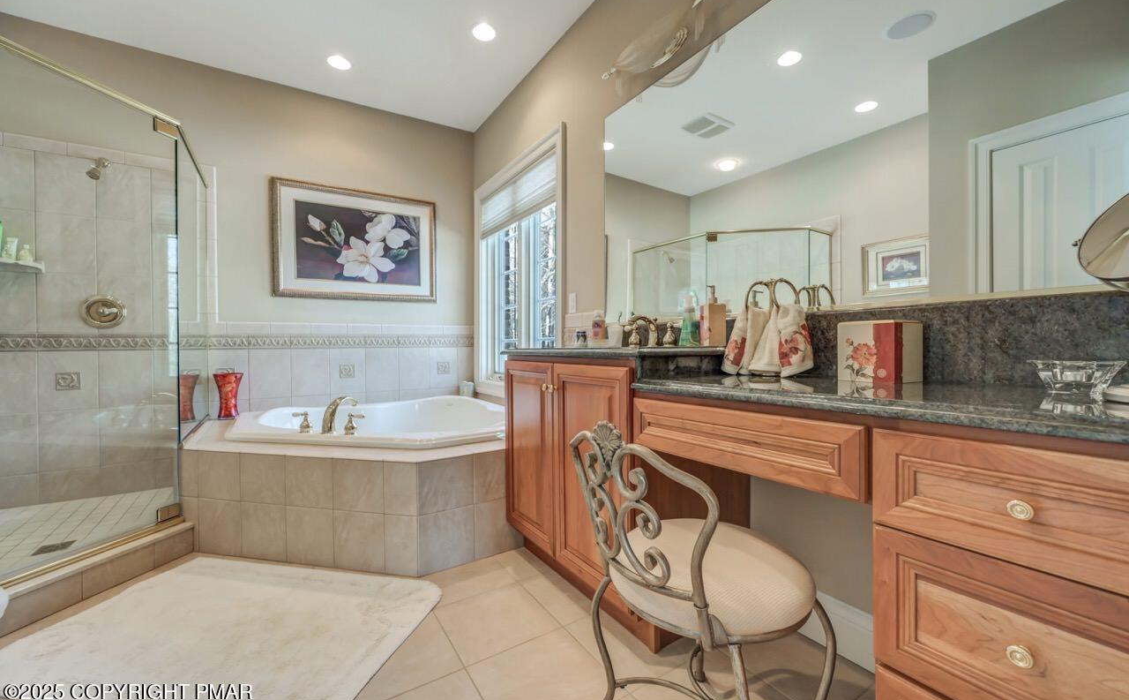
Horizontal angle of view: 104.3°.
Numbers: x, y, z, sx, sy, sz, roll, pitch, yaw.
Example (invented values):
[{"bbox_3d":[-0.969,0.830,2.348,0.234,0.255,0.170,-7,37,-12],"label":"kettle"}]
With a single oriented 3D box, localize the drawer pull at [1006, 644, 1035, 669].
[{"bbox_3d":[0.624,0.418,0.600,0.027,0.028,0.028,-1,0,-33],"label":"drawer pull"}]

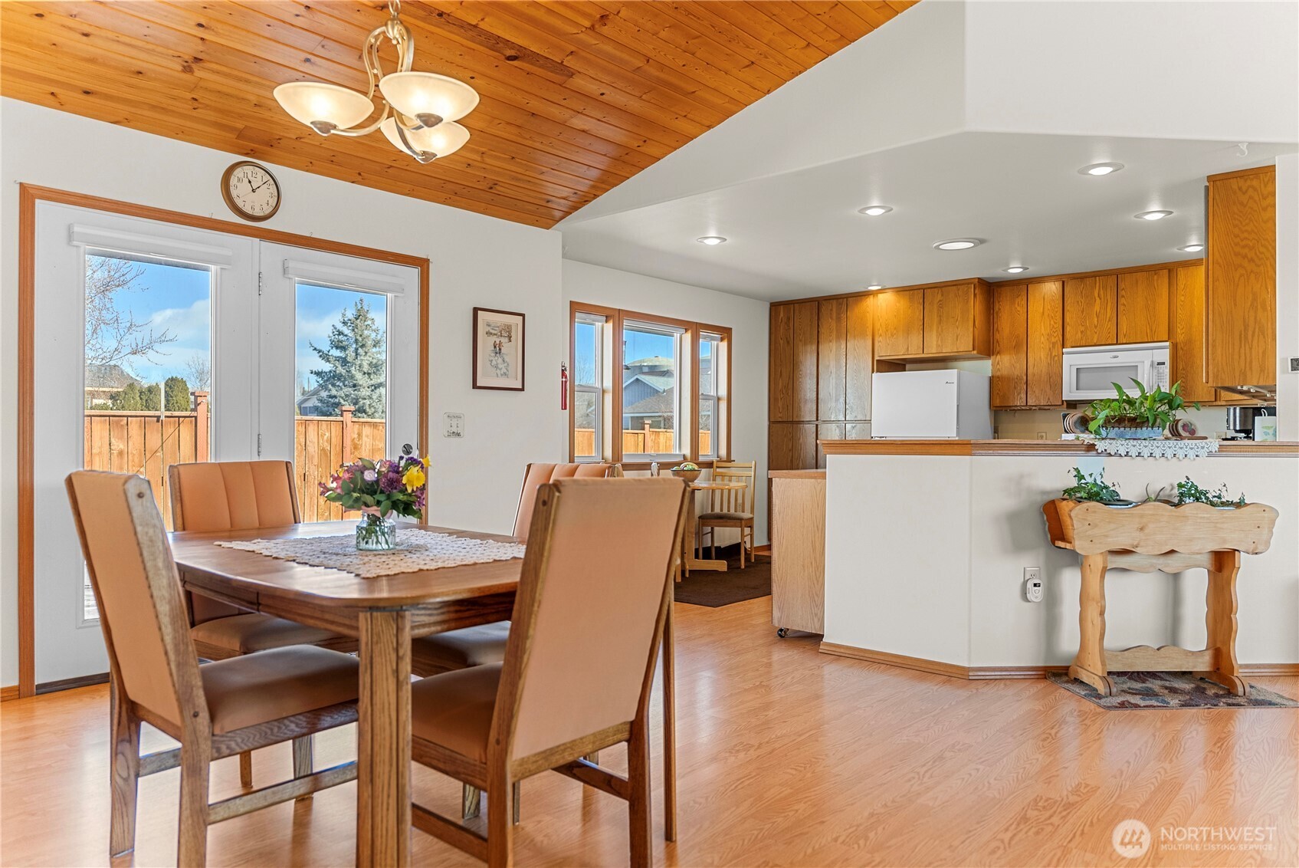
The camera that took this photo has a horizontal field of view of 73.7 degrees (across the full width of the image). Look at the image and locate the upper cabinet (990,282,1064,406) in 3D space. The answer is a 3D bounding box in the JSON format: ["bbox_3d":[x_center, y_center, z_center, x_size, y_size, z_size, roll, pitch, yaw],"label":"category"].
[{"bbox_3d":[3.287,-0.747,7.433,0.581,1.077,0.330,0,0,41],"label":"upper cabinet"}]

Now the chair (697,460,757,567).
[{"bbox_3d":[0.671,0.680,7.487,0.420,0.890,0.500,0,0,18],"label":"chair"}]

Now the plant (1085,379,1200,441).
[{"bbox_3d":[2.314,-0.117,4.070,0.490,0.275,0.270,0,0,-4],"label":"plant"}]

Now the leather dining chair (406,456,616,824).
[{"bbox_3d":[-0.486,0.599,2.869,0.471,1.001,0.668,0,0,40],"label":"leather dining chair"}]

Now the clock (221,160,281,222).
[{"bbox_3d":[-1.971,-1.200,4.300,0.050,0.285,0.285,0,0,41],"label":"clock"}]

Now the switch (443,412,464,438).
[{"bbox_3d":[-1.177,-0.055,5.243,0.012,0.150,0.145,0,0,40],"label":"switch"}]

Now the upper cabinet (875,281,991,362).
[{"bbox_3d":[2.607,-0.982,7.839,0.923,0.610,0.600,0,0,41],"label":"upper cabinet"}]

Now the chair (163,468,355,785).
[{"bbox_3d":[-1.321,0.601,3.059,0.640,1.000,0.480,0,0,41],"label":"chair"}]

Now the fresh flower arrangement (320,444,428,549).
[{"bbox_3d":[-0.818,0.203,2.588,0.330,0.273,0.300,0,0,-18],"label":"fresh flower arrangement"}]

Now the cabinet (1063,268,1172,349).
[{"bbox_3d":[3.799,-0.988,6.994,0.766,0.595,0.330,0,0,41],"label":"cabinet"}]

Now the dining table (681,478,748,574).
[{"bbox_3d":[0.366,0.742,7.089,0.840,0.740,0.760,0,0,18],"label":"dining table"}]

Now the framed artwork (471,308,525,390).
[{"bbox_3d":[-0.944,-0.532,5.506,0.025,0.508,0.429,0,0,40],"label":"framed artwork"}]

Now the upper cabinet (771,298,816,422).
[{"bbox_3d":[1.589,-0.703,8.630,0.538,1.172,0.600,0,0,40],"label":"upper cabinet"}]

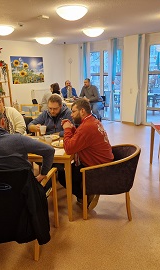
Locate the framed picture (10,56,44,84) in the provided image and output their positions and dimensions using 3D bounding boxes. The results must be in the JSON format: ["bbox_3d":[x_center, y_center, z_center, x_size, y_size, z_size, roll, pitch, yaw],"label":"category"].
[{"bbox_3d":[-1.555,-1.983,7.348,0.030,0.780,1.180,12,20,41],"label":"framed picture"}]

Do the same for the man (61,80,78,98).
[{"bbox_3d":[-0.359,-1.072,7.724,0.560,1.340,0.780,-2,14,-3],"label":"man"}]

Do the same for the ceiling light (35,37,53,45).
[{"bbox_3d":[-0.998,-2.640,6.769,0.470,0.145,0.470,-2,15,0],"label":"ceiling light"}]

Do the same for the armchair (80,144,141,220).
[{"bbox_3d":[0.349,0.499,2.775,0.670,0.750,0.600,0,15,7],"label":"armchair"}]

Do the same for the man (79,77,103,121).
[{"bbox_3d":[0.333,-1.014,7.383,0.820,1.380,0.580,-12,18,-36],"label":"man"}]

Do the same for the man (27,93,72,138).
[{"bbox_3d":[-0.403,0.058,3.493,0.650,1.270,0.750,0,15,6],"label":"man"}]

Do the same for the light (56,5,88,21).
[{"bbox_3d":[-0.113,-1.831,3.659,0.470,0.145,0.470,-2,15,0],"label":"light"}]

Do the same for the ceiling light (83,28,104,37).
[{"bbox_3d":[0.309,-2.269,5.324,0.480,0.160,0.480,-2,14,0],"label":"ceiling light"}]

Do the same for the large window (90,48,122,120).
[{"bbox_3d":[0.827,-1.603,7.854,1.300,2.270,0.120,11,19,39],"label":"large window"}]

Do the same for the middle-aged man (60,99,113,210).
[{"bbox_3d":[0.092,0.226,2.772,0.700,1.290,0.560,2,15,13],"label":"middle-aged man"}]

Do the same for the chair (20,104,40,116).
[{"bbox_3d":[-1.172,-0.249,5.543,0.510,0.850,0.550,0,15,6],"label":"chair"}]

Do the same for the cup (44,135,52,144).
[{"bbox_3d":[-0.374,0.055,2.871,0.078,0.093,0.078,-2,15,0],"label":"cup"}]

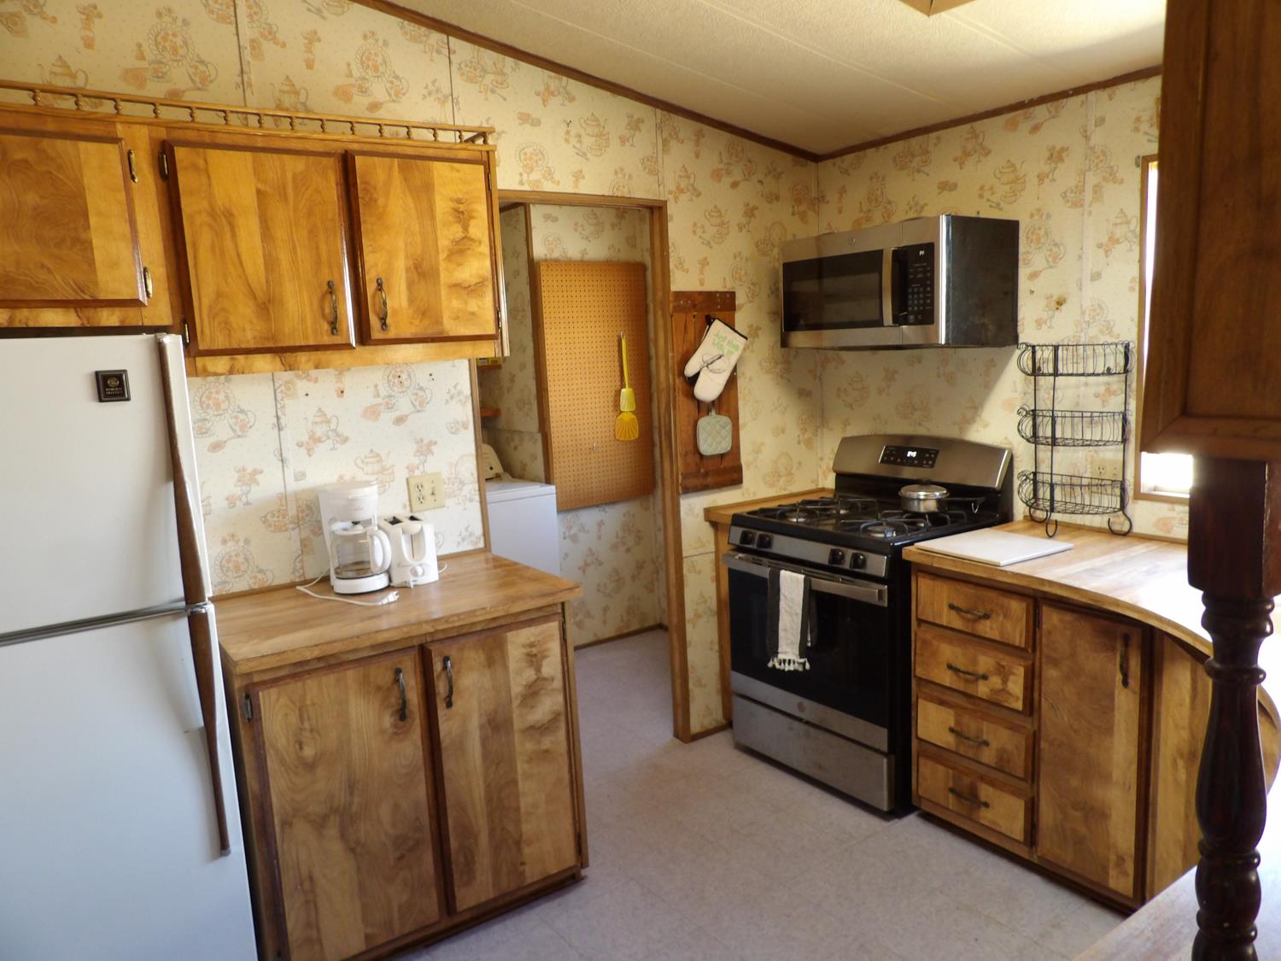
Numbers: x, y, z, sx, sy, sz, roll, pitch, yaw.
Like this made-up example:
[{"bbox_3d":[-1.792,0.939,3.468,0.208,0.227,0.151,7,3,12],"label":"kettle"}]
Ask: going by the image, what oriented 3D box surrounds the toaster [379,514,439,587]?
[{"bbox_3d":[-0.723,0.210,2.759,0.146,0.176,0.242,-6,9,-23],"label":"toaster"}]

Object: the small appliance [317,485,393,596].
[{"bbox_3d":[-0.866,0.165,2.689,0.175,0.299,0.218,-8,10,-30],"label":"small appliance"}]

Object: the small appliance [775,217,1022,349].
[{"bbox_3d":[0.925,-0.699,3.257,0.416,0.410,0.745,-9,11,-35],"label":"small appliance"}]

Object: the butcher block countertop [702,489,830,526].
[{"bbox_3d":[0.590,0.102,3.722,0.629,0.050,0.228,-9,11,-35],"label":"butcher block countertop"}]

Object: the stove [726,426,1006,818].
[{"bbox_3d":[0.829,0.459,3.301,0.708,1.178,0.749,-9,11,-35],"label":"stove"}]

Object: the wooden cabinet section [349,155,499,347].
[{"bbox_3d":[-0.680,-0.649,2.595,0.399,0.498,0.320,-8,10,-33],"label":"wooden cabinet section"}]

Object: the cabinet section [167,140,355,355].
[{"bbox_3d":[-1.028,-0.592,2.368,0.400,0.502,0.320,-8,10,-33],"label":"cabinet section"}]

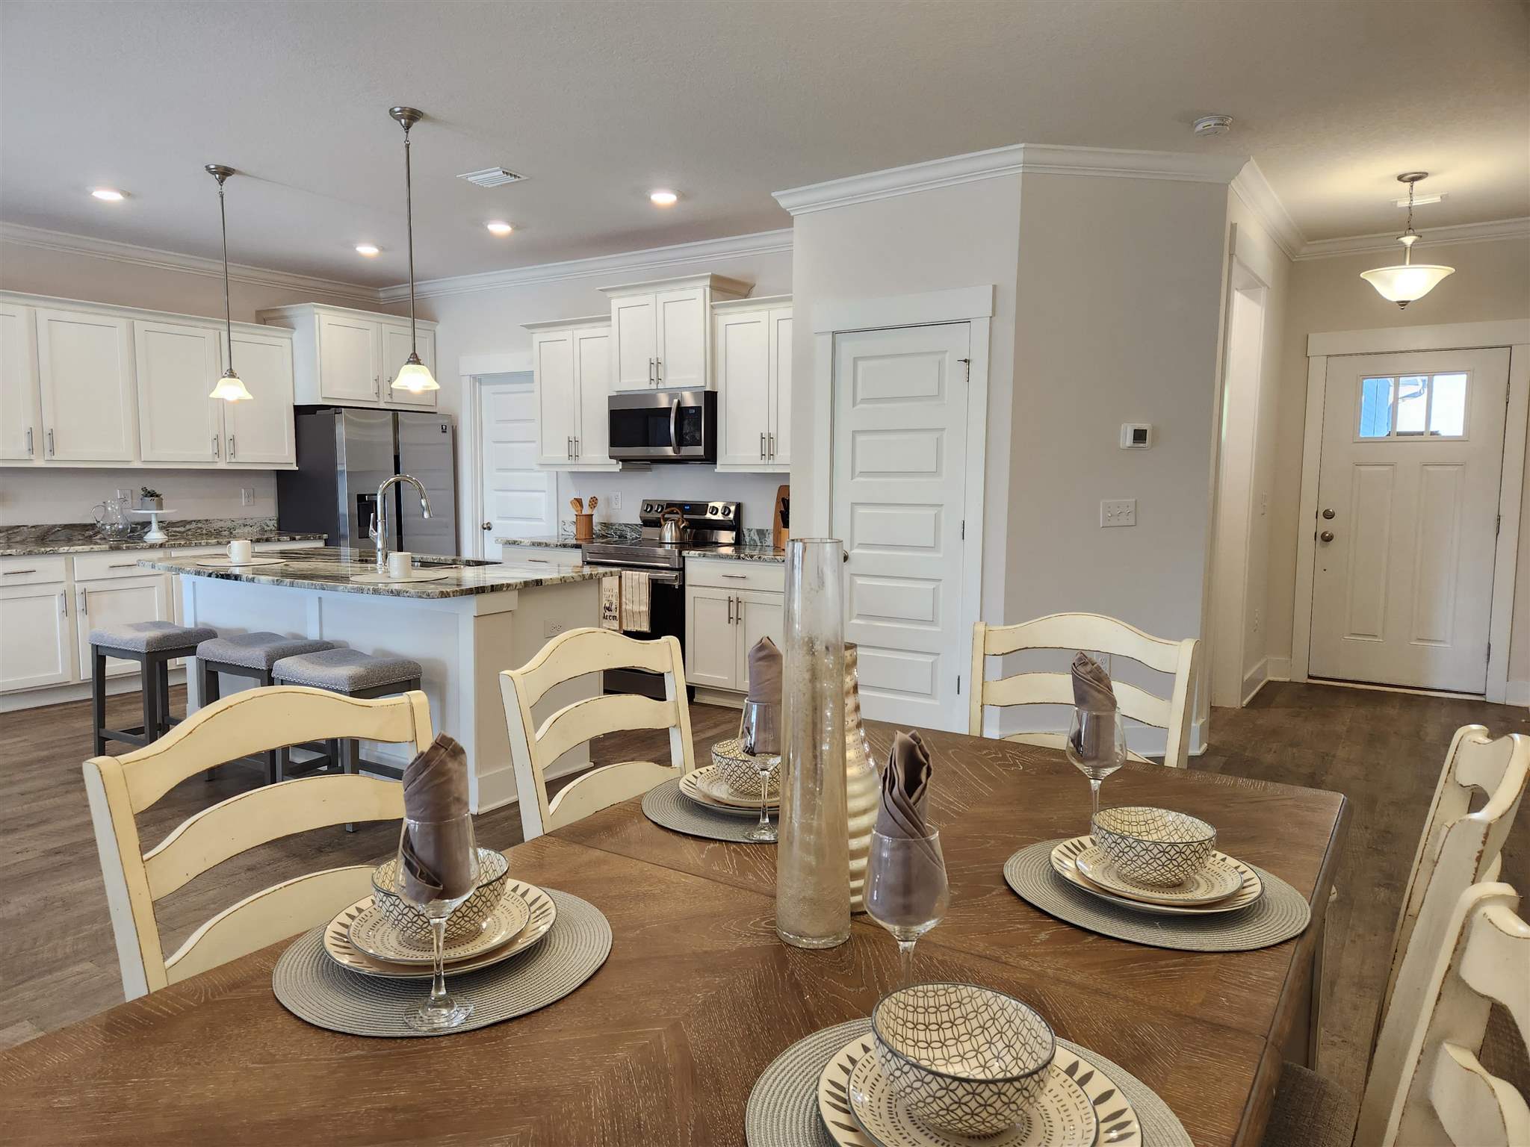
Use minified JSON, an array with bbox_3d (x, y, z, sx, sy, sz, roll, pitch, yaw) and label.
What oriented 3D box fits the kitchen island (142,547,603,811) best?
[{"bbox_3d":[-1.950,0.415,4.769,2.450,0.914,1.060,4,7,34],"label":"kitchen island"}]

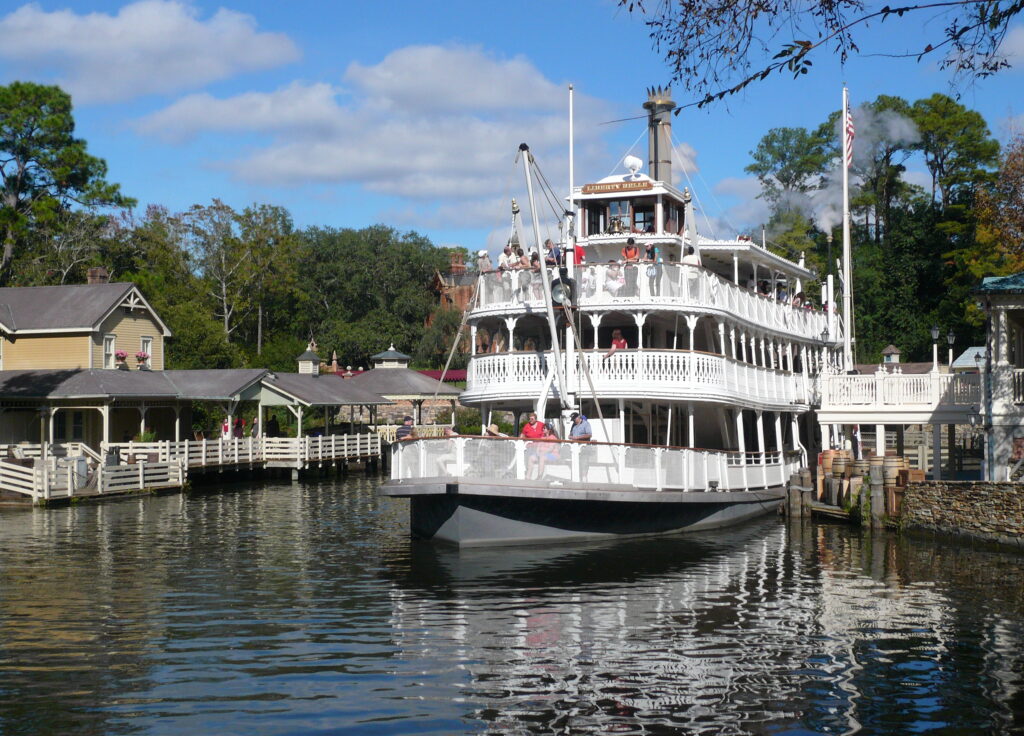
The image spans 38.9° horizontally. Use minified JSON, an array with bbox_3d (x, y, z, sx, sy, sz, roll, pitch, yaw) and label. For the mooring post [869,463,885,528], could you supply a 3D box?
[{"bbox_3d":[9.821,3.457,39.000,0.370,1.750,0.370,-1,-2,30],"label":"mooring post"}]

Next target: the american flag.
[{"bbox_3d":[10.619,-7.314,45.500,0.320,1.950,0.250,0,-2,-6],"label":"american flag"}]

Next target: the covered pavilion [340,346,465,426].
[{"bbox_3d":[-7.502,1.538,91.000,9.000,6.100,9.000,0,-2,-3],"label":"covered pavilion"}]

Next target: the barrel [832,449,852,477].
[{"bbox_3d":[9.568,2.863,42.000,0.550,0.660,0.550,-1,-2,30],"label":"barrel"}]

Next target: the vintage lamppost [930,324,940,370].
[{"bbox_3d":[12.572,-0.608,43.000,0.260,1.420,0.260,-1,-2,24],"label":"vintage lamppost"}]

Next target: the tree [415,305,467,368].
[{"bbox_3d":[-5.673,-2.221,115.000,4.300,5.600,4.300,0,-2,0],"label":"tree"}]

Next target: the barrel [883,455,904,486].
[{"bbox_3d":[10.603,2.879,40.200,0.560,0.840,0.560,-1,-2,30],"label":"barrel"}]

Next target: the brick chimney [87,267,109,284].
[{"bbox_3d":[-18.565,-4.103,65.000,0.700,0.850,0.700,-1,-2,29],"label":"brick chimney"}]

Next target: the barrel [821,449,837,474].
[{"bbox_3d":[9.529,2.838,43.300,0.550,0.770,0.550,-1,-2,30],"label":"barrel"}]

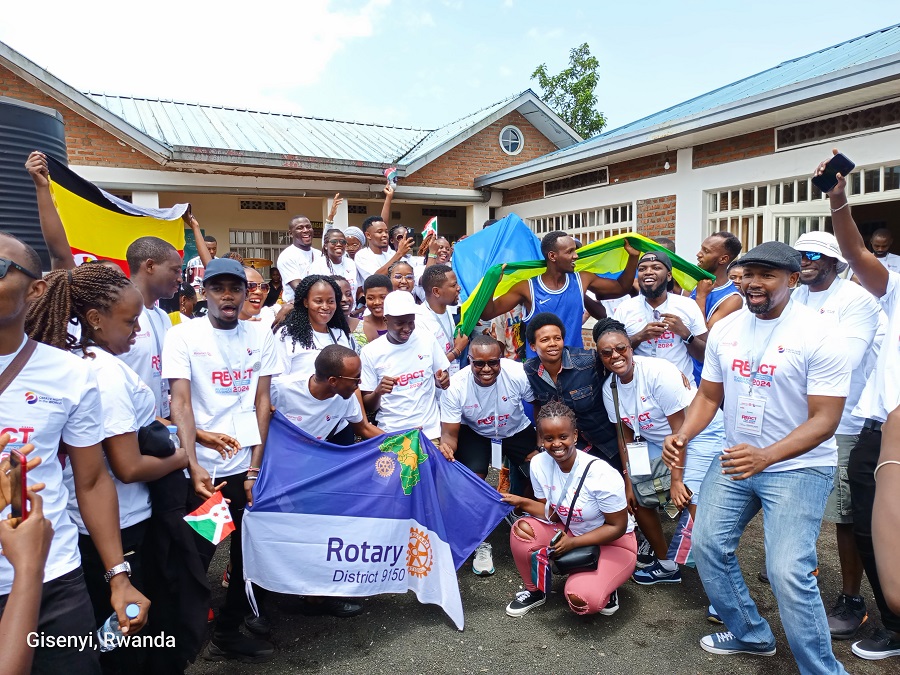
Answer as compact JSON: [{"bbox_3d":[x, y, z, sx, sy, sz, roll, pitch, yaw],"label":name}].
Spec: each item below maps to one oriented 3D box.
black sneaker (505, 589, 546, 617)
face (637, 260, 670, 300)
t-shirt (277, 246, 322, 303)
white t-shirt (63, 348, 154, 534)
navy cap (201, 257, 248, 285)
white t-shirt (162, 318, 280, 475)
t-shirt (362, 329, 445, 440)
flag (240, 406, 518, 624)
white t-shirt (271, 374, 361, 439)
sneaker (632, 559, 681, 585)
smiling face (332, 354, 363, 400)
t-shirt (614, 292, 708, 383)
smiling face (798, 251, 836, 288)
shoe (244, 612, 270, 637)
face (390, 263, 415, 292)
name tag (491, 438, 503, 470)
[{"bbox_3d":[0.371,1.225,3.081,0.245,0.095,0.095,-6,7,-43],"label":"black sneaker"},{"bbox_3d":[1.099,-0.310,3.500,0.170,0.220,0.175,2,6,31],"label":"face"},{"bbox_3d":[-1.089,-0.366,4.850,0.470,0.660,0.270,-4,6,-32],"label":"t-shirt"},{"bbox_3d":[-1.116,0.333,2.100,0.320,0.570,0.430,1,6,-9],"label":"white t-shirt"},{"bbox_3d":[-0.892,-0.263,2.570,0.180,0.120,0.250,-3,8,-24],"label":"navy cap"},{"bbox_3d":[-0.935,0.237,2.660,0.470,0.640,0.270,-3,6,-29],"label":"white t-shirt"},{"bbox_3d":[-0.245,0.253,3.420,0.500,0.630,0.300,-2,11,-13],"label":"t-shirt"},{"bbox_3d":[-0.306,0.776,2.740,1.100,0.860,0.280,-2,5,-7],"label":"flag"},{"bbox_3d":[-0.650,0.398,3.120,0.470,0.530,0.320,-11,23,-15],"label":"white t-shirt"},{"bbox_3d":[1.063,1.191,3.331,0.250,0.100,0.095,0,5,7],"label":"sneaker"},{"bbox_3d":[-0.453,0.172,2.860,0.140,0.200,0.150,13,8,11],"label":"smiling face"},{"bbox_3d":[1.100,0.099,3.380,0.490,0.660,0.280,2,6,28],"label":"t-shirt"},{"bbox_3d":[1.597,-0.301,2.840,0.170,0.215,0.165,-5,6,-37],"label":"smiling face"},{"bbox_3d":[-0.901,1.271,3.013,0.105,0.110,0.290,-5,7,-40],"label":"shoe"},{"bbox_3d":[-0.307,-0.388,4.200,0.155,0.205,0.165,-1,5,-6],"label":"face"},{"bbox_3d":[0.218,0.549,3.050,0.010,0.145,0.095,-5,6,-38],"label":"name tag"}]

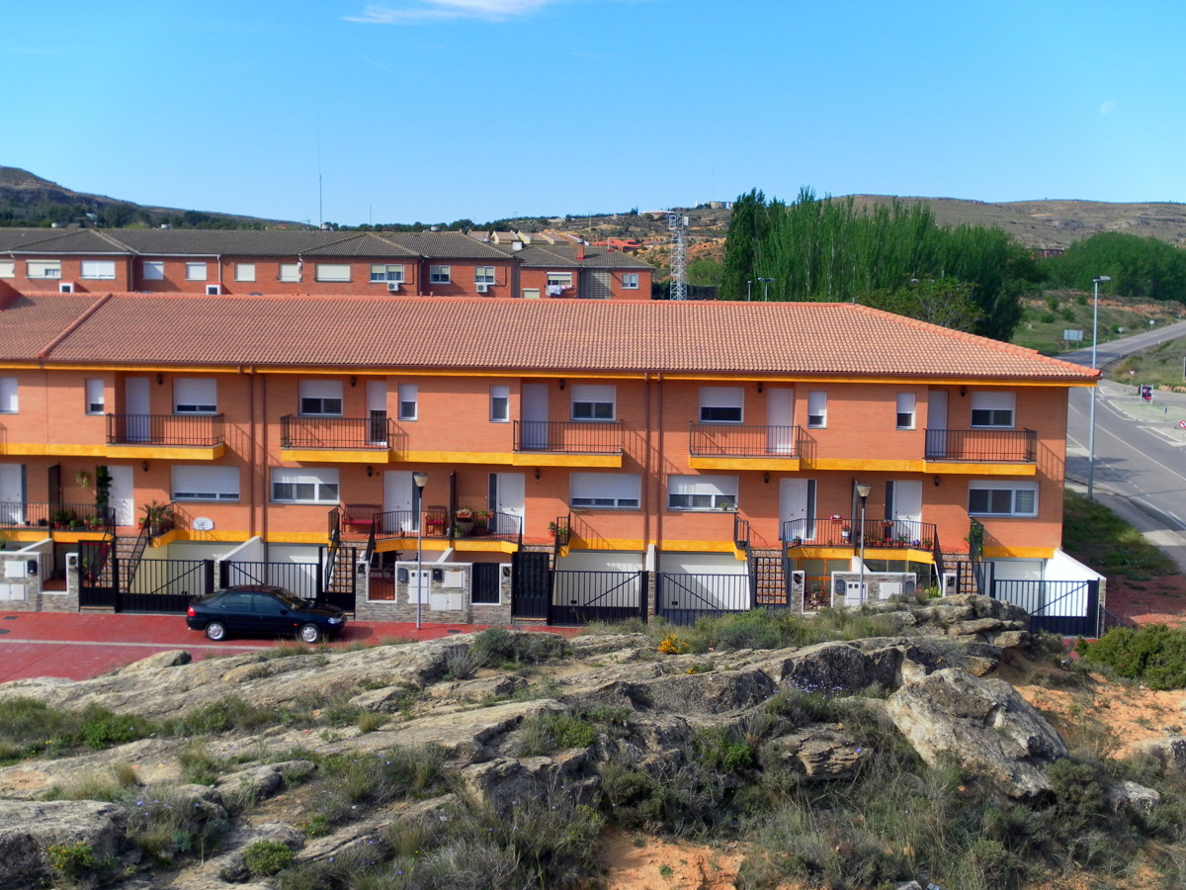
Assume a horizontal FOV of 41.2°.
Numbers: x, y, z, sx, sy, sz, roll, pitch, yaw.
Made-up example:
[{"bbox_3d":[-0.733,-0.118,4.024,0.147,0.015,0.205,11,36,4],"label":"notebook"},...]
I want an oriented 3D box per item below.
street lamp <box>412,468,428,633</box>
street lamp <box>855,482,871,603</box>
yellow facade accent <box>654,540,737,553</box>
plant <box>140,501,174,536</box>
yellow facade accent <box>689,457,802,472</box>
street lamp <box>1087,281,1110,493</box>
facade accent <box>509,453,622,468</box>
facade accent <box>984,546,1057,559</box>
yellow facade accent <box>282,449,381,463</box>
[{"bbox_3d":[-5.192,3.228,47.481,0.460,4.780,0.460,1,6,1],"label":"street lamp"},{"bbox_3d":[8.051,3.522,47.154,0.450,4.750,0.450,1,6,1],"label":"street lamp"},{"bbox_3d":[3.478,3.374,52.587,2.820,0.380,0.120,1,6,1],"label":"yellow facade accent"},{"bbox_3d":[-14.382,2.428,52.001,1.000,1.070,0.920,1,6,1],"label":"plant"},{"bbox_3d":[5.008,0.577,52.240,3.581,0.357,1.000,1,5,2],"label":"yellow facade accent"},{"bbox_3d":[23.645,-2.636,73.629,0.850,10.400,0.280,2,6,11],"label":"street lamp"},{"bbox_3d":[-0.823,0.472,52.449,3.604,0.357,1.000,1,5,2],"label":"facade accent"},{"bbox_3d":[14.351,3.596,53.182,2.407,0.360,0.300,1,5,2],"label":"facade accent"},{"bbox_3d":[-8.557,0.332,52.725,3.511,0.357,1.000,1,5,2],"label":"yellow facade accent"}]

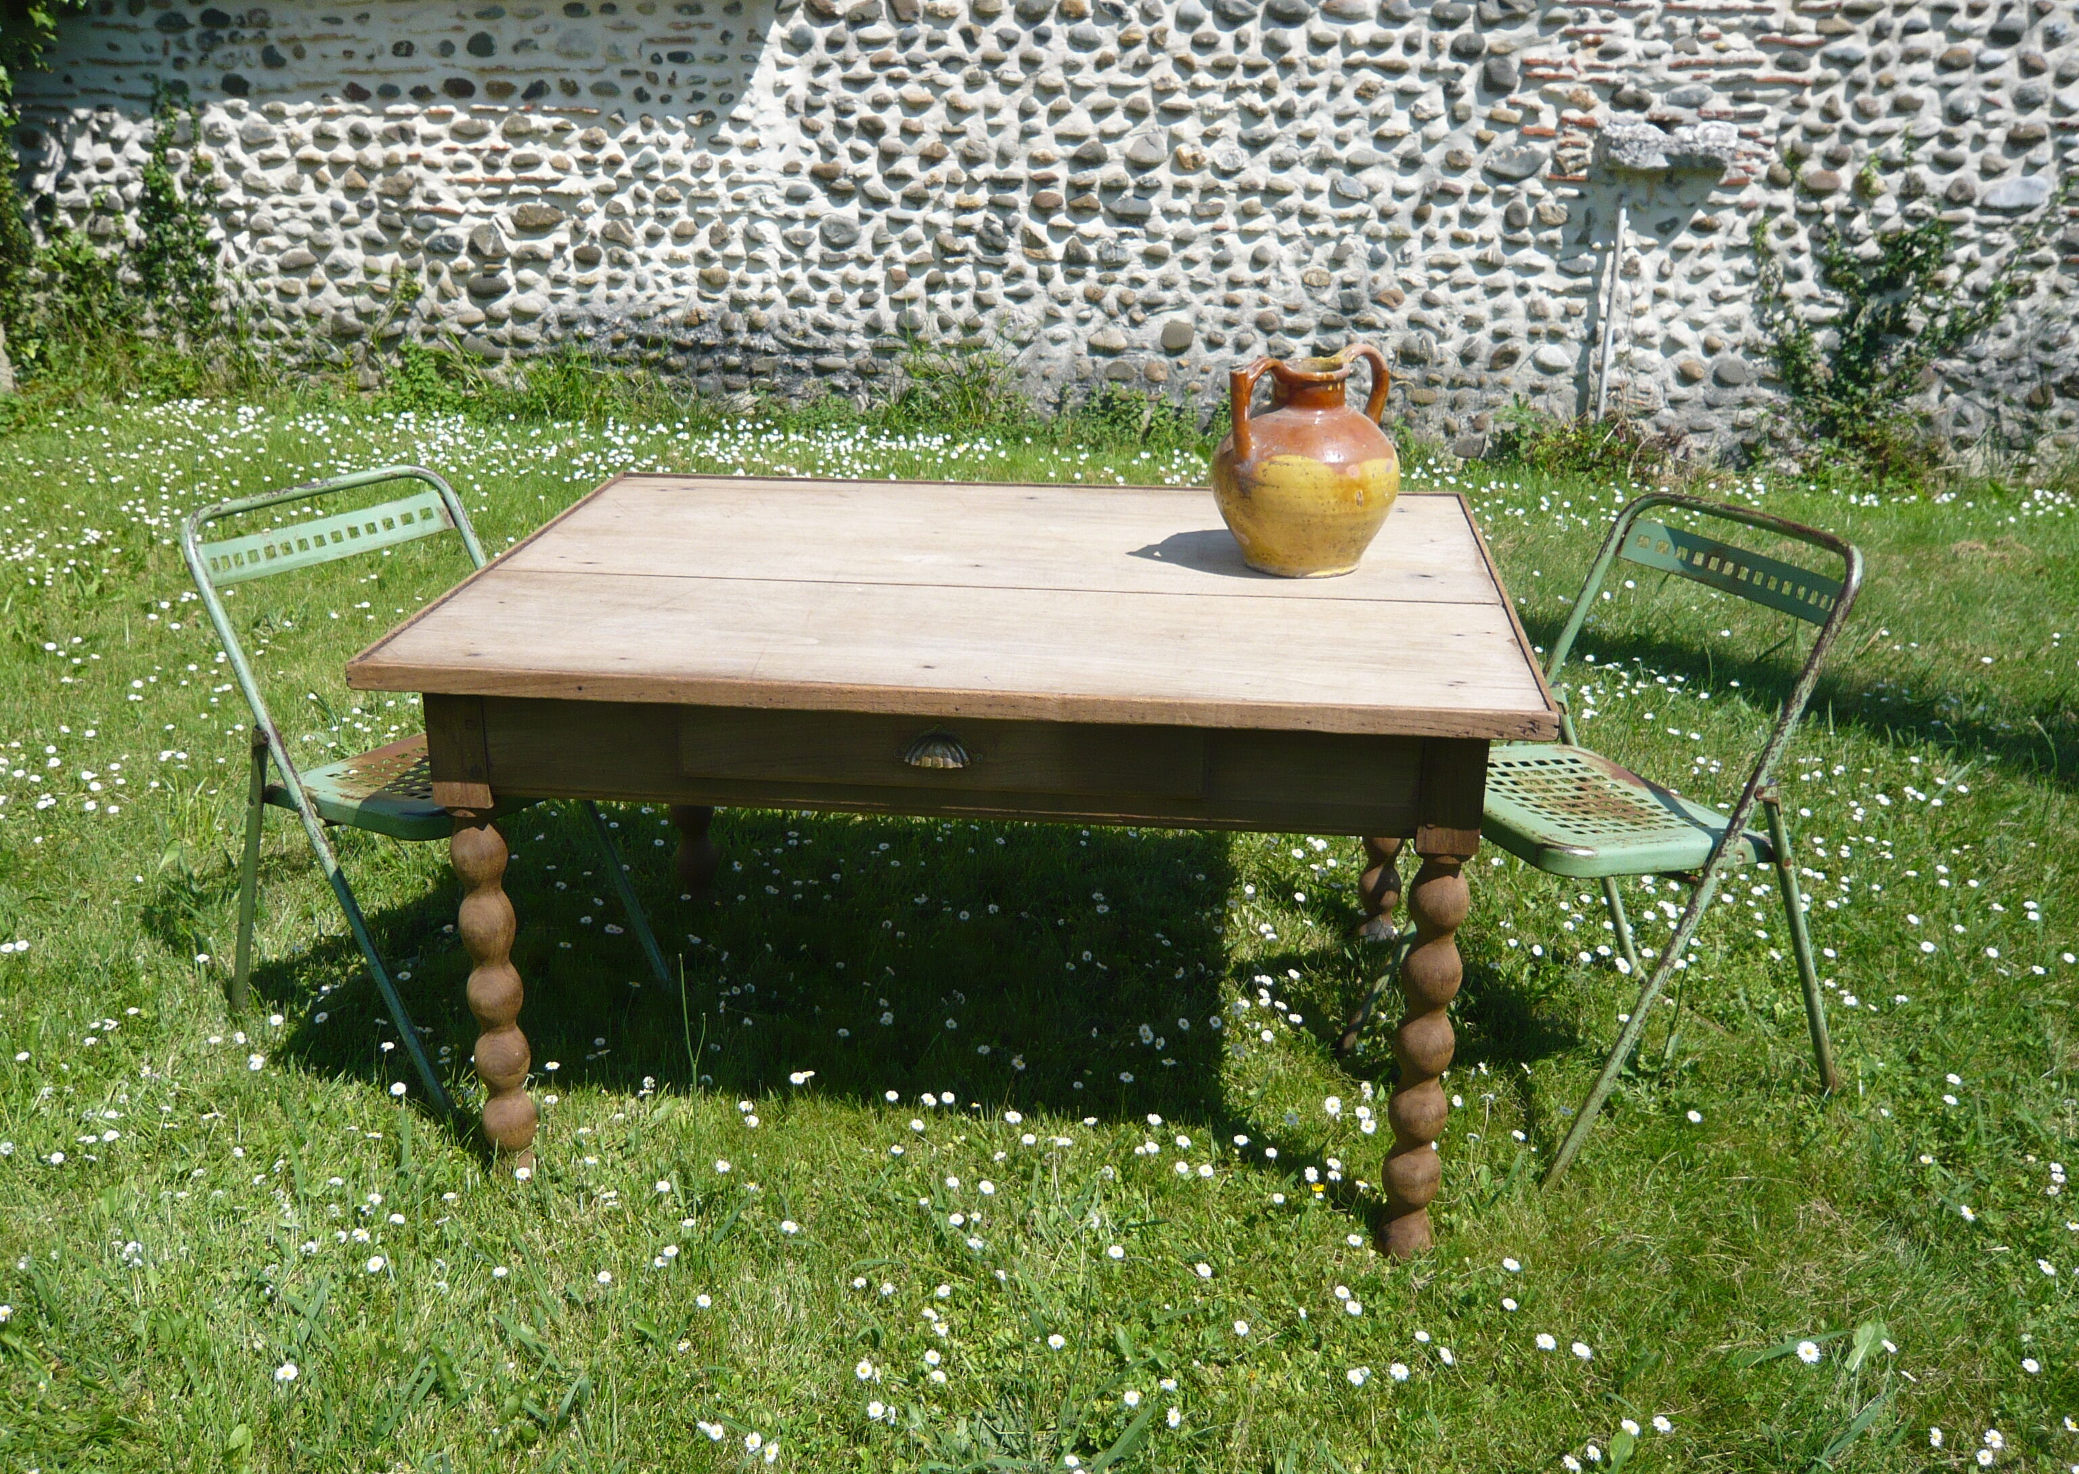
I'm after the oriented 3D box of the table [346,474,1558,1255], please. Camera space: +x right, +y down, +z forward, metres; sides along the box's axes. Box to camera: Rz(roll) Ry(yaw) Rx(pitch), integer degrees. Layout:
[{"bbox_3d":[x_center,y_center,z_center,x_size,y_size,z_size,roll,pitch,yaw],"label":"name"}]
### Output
[{"bbox_3d":[-0.062,0.123,2.692,1.330,0.745,1.009,2,20,6],"label":"table"}]

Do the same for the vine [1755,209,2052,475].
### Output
[{"bbox_3d":[2.786,-1.252,6.225,0.784,0.839,0.250,6,21,15],"label":"vine"}]

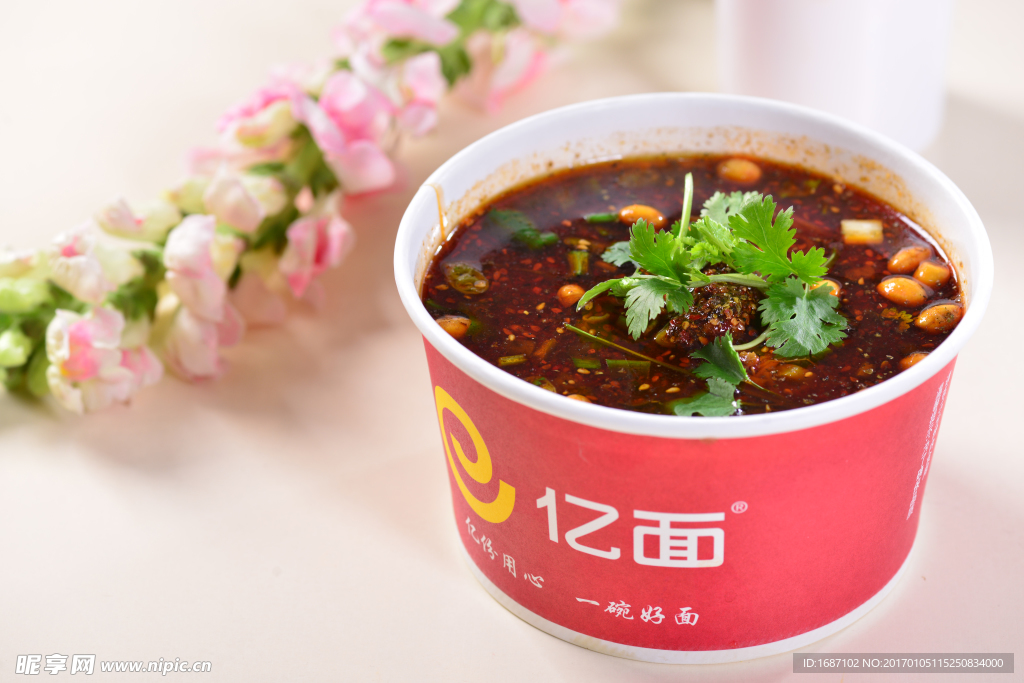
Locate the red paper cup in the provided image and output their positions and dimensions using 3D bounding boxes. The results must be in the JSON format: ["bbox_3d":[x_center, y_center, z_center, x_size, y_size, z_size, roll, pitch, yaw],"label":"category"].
[{"bbox_3d":[0.047,0.011,0.794,0.155,0.086,0.155,0,37,0],"label":"red paper cup"}]

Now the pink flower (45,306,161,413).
[{"bbox_3d":[-0.116,0.005,0.846,0.033,0.025,0.025,-1,37,0],"label":"pink flower"}]

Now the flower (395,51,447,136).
[{"bbox_3d":[-0.029,-0.079,0.947,0.019,0.023,0.016,30,47,35],"label":"flower"}]

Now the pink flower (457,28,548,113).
[{"bbox_3d":[-0.003,-0.088,0.966,0.023,0.023,0.030,26,44,31],"label":"pink flower"}]

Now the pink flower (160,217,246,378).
[{"bbox_3d":[-0.089,-0.013,0.863,0.025,0.043,0.025,-23,42,-27],"label":"pink flower"}]

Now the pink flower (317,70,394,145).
[{"bbox_3d":[-0.048,-0.072,0.919,0.023,0.019,0.019,-20,41,-24],"label":"pink flower"}]

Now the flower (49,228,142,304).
[{"bbox_3d":[-0.120,-0.022,0.859,0.027,0.018,0.018,12,38,16],"label":"flower"}]

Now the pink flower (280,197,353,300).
[{"bbox_3d":[-0.058,-0.028,0.886,0.023,0.025,0.025,-27,44,-31],"label":"pink flower"}]

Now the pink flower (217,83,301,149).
[{"bbox_3d":[-0.078,-0.070,0.923,0.026,0.017,0.017,26,44,31],"label":"pink flower"}]

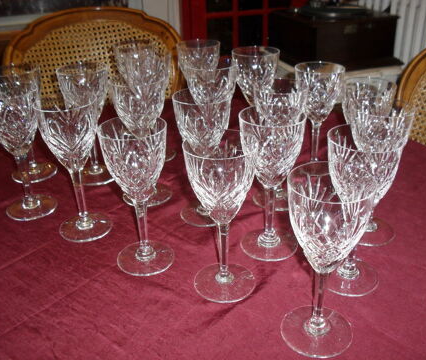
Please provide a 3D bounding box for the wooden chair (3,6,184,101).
[{"bbox_3d":[-0.231,0.109,1.203,0.500,0.960,0.570,-8,27,-12],"label":"wooden chair"}]

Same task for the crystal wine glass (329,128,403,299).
[{"bbox_3d":[0.158,0.035,0.538,0.075,0.177,0.075,-1,27,0],"label":"crystal wine glass"}]

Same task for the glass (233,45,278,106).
[{"bbox_3d":[0.075,-0.135,0.865,0.079,0.186,0.079,-1,27,0],"label":"glass"}]

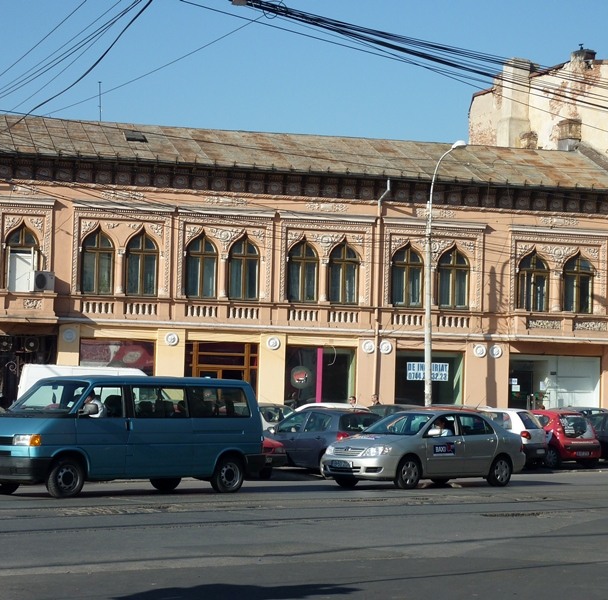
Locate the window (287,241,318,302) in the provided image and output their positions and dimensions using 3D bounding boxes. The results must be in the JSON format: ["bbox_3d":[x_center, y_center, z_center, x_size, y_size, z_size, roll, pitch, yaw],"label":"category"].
[{"bbox_3d":[-0.045,-0.857,50.030,0.951,1.837,0.250,2,-3,-14],"label":"window"}]

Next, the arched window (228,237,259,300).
[{"bbox_3d":[-1.803,-0.939,49.592,0.873,1.880,0.250,2,-3,-14],"label":"arched window"}]

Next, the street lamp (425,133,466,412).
[{"bbox_3d":[4.020,-0.050,47.143,1.250,8.926,0.300,-1,-4,38],"label":"street lamp"}]

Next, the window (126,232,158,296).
[{"bbox_3d":[-4.677,-1.079,47.892,0.991,1.960,0.300,3,-3,-16],"label":"window"}]

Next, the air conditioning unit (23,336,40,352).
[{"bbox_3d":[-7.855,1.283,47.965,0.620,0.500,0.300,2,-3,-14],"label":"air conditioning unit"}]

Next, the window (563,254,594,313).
[{"bbox_3d":[8.609,-0.517,52.187,1.039,1.792,0.250,2,-3,-14],"label":"window"}]

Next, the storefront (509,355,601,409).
[{"bbox_3d":[7.768,3.220,51.796,3.040,2.954,0.400,2,-3,-14],"label":"storefront"}]

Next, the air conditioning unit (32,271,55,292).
[{"bbox_3d":[-7.215,-0.511,46.000,0.320,0.550,0.800,-1,-4,33],"label":"air conditioning unit"}]

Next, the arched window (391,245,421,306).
[{"bbox_3d":[3.122,-0.739,50.201,1.025,1.934,0.300,3,-3,-16],"label":"arched window"}]

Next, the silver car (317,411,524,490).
[{"bbox_3d":[2.318,2.827,31.888,4.410,1.470,1.710,5,-4,-43],"label":"silver car"}]

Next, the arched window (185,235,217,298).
[{"bbox_3d":[-3.065,-0.992,49.278,0.921,1.868,0.250,2,-3,-14],"label":"arched window"}]

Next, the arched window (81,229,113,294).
[{"bbox_3d":[-6.052,-1.123,48.534,0.892,1.898,0.250,2,-3,-14],"label":"arched window"}]

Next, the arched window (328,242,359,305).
[{"bbox_3d":[1.195,-0.802,50.339,0.900,1.849,0.250,2,-3,-14],"label":"arched window"}]

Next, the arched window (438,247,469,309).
[{"bbox_3d":[4.564,-0.685,50.628,1.010,1.950,0.300,3,-3,-16],"label":"arched window"}]

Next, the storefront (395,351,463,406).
[{"bbox_3d":[3.726,3.004,50.200,2.286,2.960,0.400,3,-3,-16],"label":"storefront"}]

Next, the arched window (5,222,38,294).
[{"bbox_3d":[-8.151,-1.197,48.010,0.929,1.935,0.250,2,-3,-14],"label":"arched window"}]

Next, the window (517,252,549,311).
[{"bbox_3d":[7.078,-0.587,51.373,1.091,1.886,0.300,3,-3,-16],"label":"window"}]

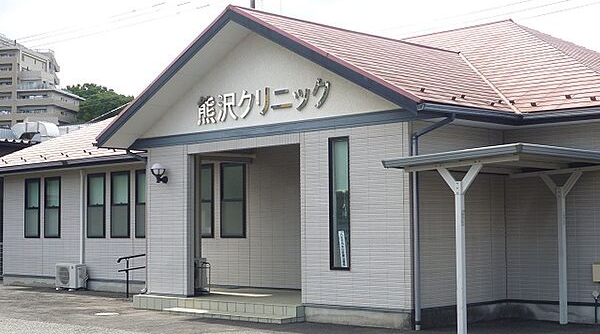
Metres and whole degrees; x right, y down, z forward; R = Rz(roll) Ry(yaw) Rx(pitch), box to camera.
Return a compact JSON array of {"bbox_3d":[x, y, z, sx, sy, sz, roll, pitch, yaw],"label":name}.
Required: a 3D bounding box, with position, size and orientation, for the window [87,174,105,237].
[{"bbox_3d":[-4.496,0.851,21.888,0.734,1.432,0.100,-4,-5,44],"label":"window"}]

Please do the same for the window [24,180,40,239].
[{"bbox_3d":[-6.421,0.987,23.773,0.724,1.432,0.100,-4,-5,44],"label":"window"}]

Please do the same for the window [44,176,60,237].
[{"bbox_3d":[-5.785,0.942,23.150,0.728,1.432,0.100,-4,-5,44],"label":"window"}]

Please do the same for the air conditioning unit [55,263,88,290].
[{"bbox_3d":[-5.086,2.465,22.014,0.805,0.594,0.290,-4,-5,44],"label":"air conditioning unit"}]

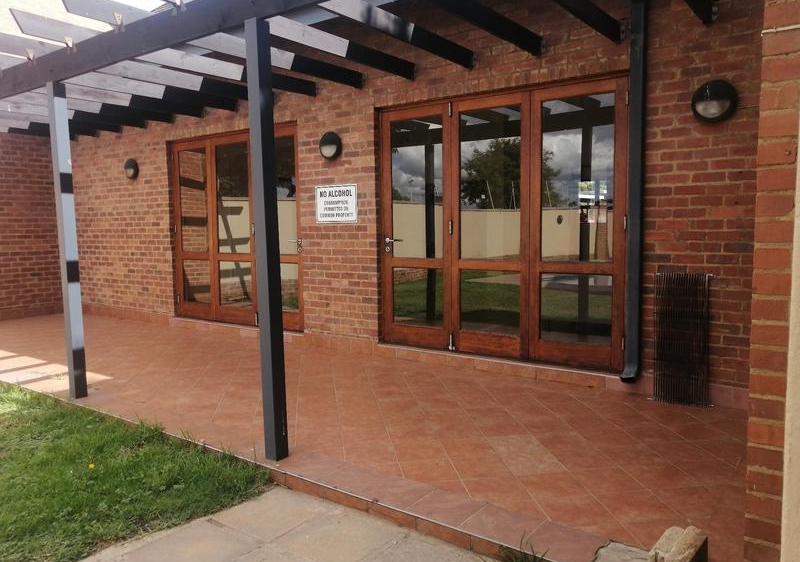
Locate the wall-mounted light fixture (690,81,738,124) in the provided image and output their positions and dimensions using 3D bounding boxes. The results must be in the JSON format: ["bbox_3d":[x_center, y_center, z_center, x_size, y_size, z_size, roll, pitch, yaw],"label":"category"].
[{"bbox_3d":[2.248,-1.293,4.476,0.295,0.295,0.090,3,7,36],"label":"wall-mounted light fixture"}]

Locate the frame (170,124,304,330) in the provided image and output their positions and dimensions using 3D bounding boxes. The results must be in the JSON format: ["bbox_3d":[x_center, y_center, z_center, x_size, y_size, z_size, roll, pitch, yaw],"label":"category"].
[{"bbox_3d":[-2.082,-0.647,7.925,2.510,2.405,0.100,3,7,36],"label":"frame"}]

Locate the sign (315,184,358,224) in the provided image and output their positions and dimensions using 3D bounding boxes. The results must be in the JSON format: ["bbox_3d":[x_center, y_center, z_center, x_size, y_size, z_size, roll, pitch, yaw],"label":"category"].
[{"bbox_3d":[-0.702,-0.836,6.747,0.597,0.404,0.020,3,7,36],"label":"sign"}]

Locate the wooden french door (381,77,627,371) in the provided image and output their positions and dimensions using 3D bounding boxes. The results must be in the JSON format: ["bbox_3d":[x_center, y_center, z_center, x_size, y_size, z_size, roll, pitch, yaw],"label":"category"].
[{"bbox_3d":[0.833,-0.482,5.794,2.515,2.449,0.100,3,7,36],"label":"wooden french door"}]

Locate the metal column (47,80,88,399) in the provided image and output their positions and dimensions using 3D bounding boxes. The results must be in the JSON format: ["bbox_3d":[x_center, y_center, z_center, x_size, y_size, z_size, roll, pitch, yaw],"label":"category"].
[{"bbox_3d":[-2.752,-0.304,5.180,0.095,2.599,0.100,3,7,36],"label":"metal column"}]

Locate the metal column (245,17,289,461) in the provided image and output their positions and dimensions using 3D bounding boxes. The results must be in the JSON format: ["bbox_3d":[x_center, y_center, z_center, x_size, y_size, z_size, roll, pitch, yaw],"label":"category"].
[{"bbox_3d":[-0.791,-0.200,3.735,0.102,2.607,0.100,3,7,36],"label":"metal column"}]

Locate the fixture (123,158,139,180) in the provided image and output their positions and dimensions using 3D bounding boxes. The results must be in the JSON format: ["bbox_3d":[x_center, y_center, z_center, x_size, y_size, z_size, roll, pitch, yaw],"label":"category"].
[{"bbox_3d":[-3.866,-1.615,8.947,0.295,0.295,0.090,3,7,36],"label":"fixture"}]

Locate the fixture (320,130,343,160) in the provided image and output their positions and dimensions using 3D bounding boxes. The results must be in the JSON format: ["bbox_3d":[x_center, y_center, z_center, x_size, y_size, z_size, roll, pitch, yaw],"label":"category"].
[{"bbox_3d":[-0.756,-1.452,6.673,0.295,0.295,0.090,3,7,36],"label":"fixture"}]

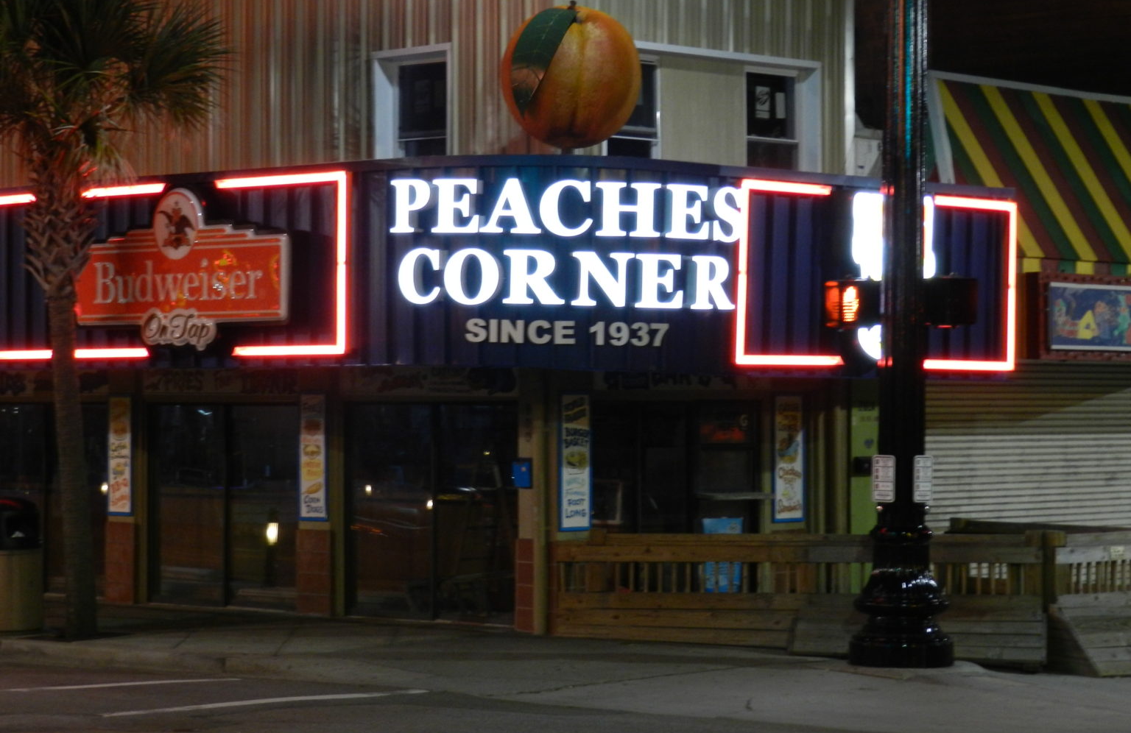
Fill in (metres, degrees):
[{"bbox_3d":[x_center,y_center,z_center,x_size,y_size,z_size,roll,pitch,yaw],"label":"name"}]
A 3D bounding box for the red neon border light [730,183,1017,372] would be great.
[{"bbox_3d":[3.052,-0.836,31.363,0.100,1.680,4.220,-1,-1,44],"label":"red neon border light"}]

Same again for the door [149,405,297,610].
[{"bbox_3d":[-3.374,1.379,32.074,2.230,1.980,0.080,-1,-1,44],"label":"door"}]

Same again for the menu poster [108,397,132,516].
[{"bbox_3d":[-4.505,0.911,33.022,0.410,1.210,0.030,-1,-1,44],"label":"menu poster"}]

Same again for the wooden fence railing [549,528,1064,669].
[{"bbox_3d":[2.086,2.009,28.300,4.450,1.180,0.300,0,-1,-2],"label":"wooden fence railing"}]

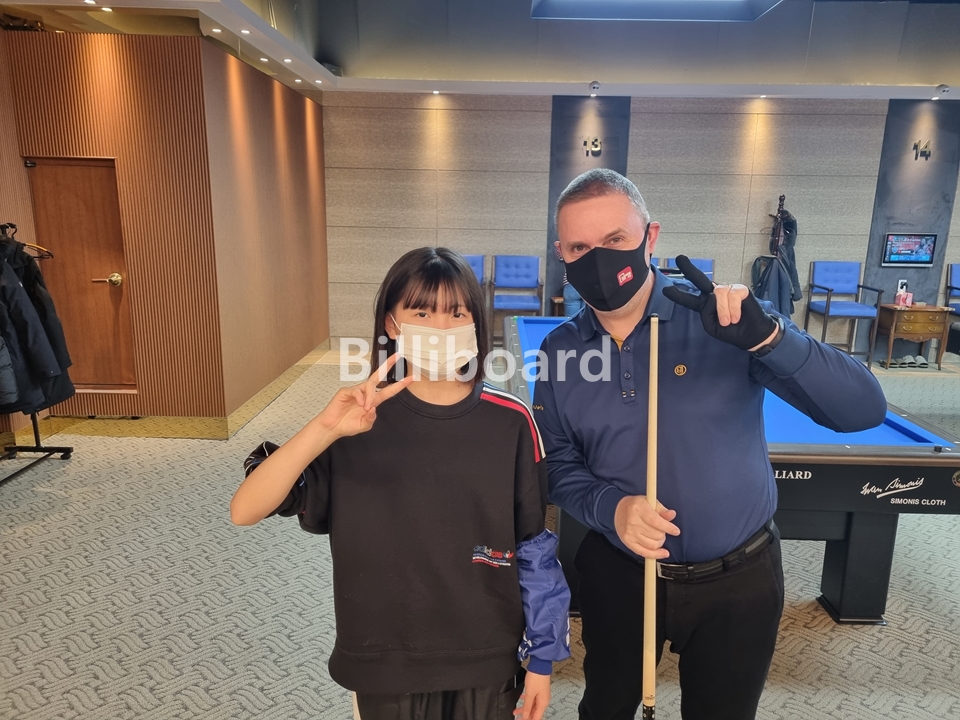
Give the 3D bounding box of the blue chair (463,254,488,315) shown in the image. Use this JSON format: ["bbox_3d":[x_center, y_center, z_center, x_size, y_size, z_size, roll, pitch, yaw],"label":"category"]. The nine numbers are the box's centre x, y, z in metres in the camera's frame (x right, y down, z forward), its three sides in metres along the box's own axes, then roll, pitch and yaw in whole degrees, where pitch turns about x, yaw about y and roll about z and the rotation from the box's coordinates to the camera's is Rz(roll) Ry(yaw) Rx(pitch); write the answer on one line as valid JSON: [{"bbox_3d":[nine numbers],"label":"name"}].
[{"bbox_3d":[-0.194,-0.552,7.683,0.550,1.085,0.570,1,12,1],"label":"blue chair"}]

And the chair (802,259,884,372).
[{"bbox_3d":[3.815,-0.473,7.628,0.550,1.085,0.570,1,12,1],"label":"chair"}]

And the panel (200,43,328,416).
[{"bbox_3d":[-1.736,-1.133,6.285,0.080,2.452,3.216,1,12,1],"label":"panel"}]

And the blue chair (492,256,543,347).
[{"bbox_3d":[0.388,-0.546,7.784,0.570,1.100,0.560,1,12,1],"label":"blue chair"}]

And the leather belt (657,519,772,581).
[{"bbox_3d":[0.398,0.347,1.410,0.370,0.050,0.270,4,13,13],"label":"leather belt"}]

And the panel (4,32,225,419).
[{"bbox_3d":[-2.330,-0.822,4.759,1.207,2.453,0.080,1,12,1],"label":"panel"}]

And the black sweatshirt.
[{"bbox_3d":[-0.152,0.334,1.416,0.570,0.590,0.280,1,12,-2],"label":"black sweatshirt"}]

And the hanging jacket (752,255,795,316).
[{"bbox_3d":[3.109,-0.681,7.626,0.430,0.850,0.290,1,12,1],"label":"hanging jacket"}]

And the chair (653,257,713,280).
[{"bbox_3d":[2.175,-0.505,7.650,0.550,1.085,0.570,1,12,1],"label":"chair"}]

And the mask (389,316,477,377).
[{"bbox_3d":[-0.072,-0.021,1.225,0.140,0.105,0.085,-1,6,-9],"label":"mask"}]

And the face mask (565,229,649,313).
[{"bbox_3d":[0.218,-0.152,1.225,0.142,0.127,0.110,-6,14,24],"label":"face mask"}]

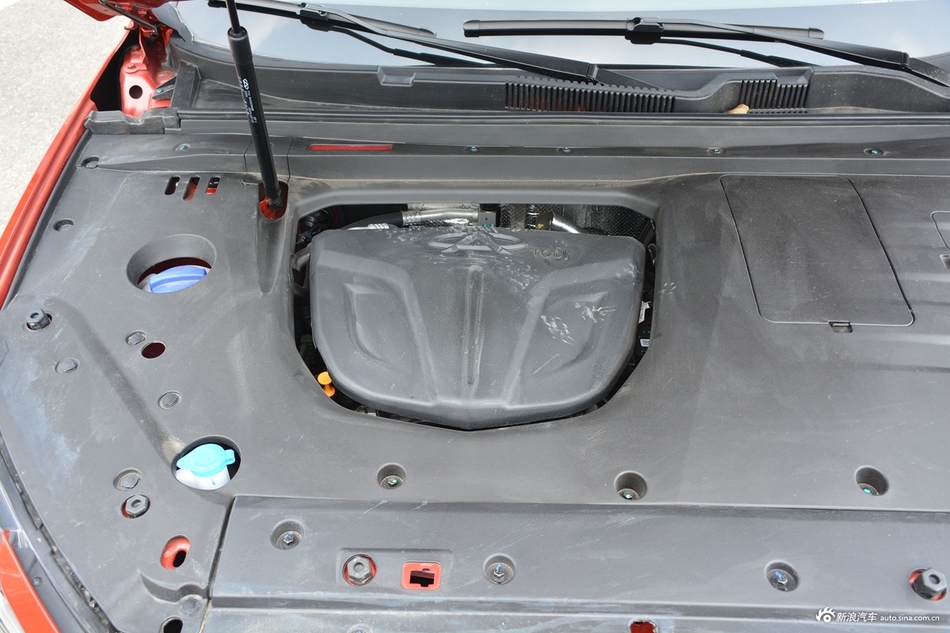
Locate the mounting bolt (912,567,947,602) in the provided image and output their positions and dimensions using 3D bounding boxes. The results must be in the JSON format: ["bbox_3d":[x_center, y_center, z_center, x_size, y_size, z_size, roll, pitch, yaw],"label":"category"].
[{"bbox_3d":[0.447,0.264,0.856,0.027,0.023,0.027,1,46,0],"label":"mounting bolt"}]

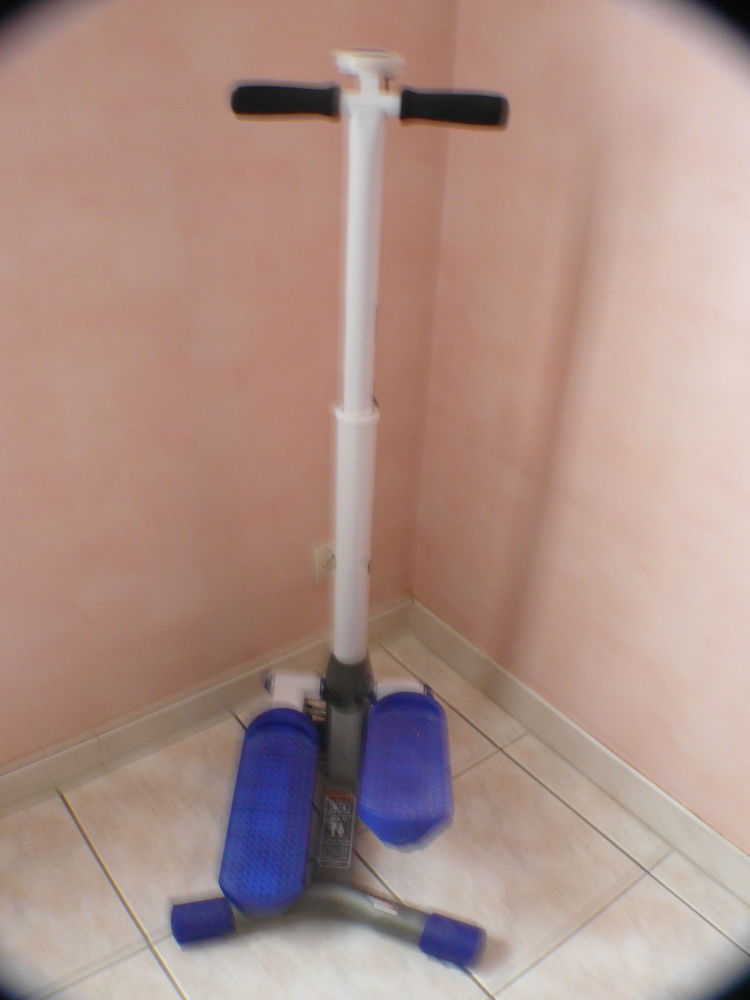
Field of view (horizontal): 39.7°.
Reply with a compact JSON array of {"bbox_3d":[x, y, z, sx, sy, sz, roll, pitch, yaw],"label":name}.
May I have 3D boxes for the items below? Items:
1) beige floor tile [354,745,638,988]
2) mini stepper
[{"bbox_3d":[0.185,0.550,1.602,0.330,0.010,0.330,-19,37,-32],"label":"beige floor tile"},{"bbox_3d":[-0.038,0.048,1.325,0.430,1.120,0.450,3,30,1],"label":"mini stepper"}]

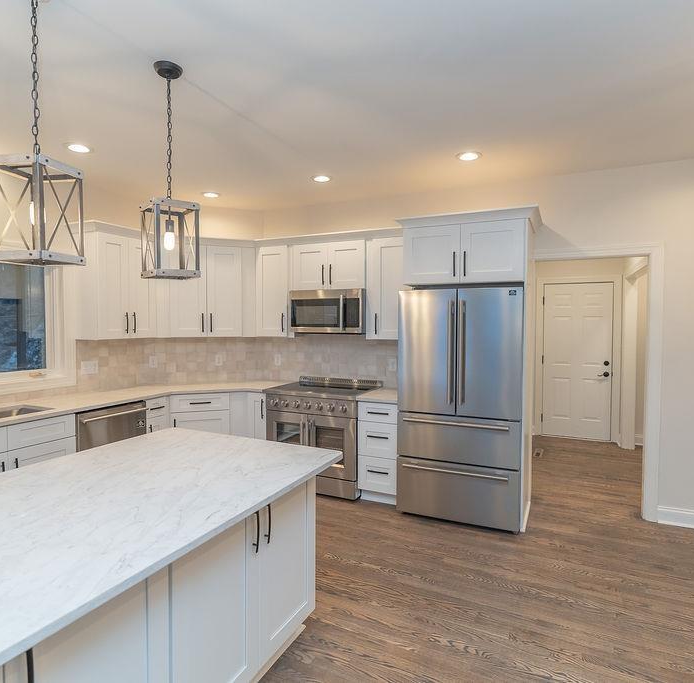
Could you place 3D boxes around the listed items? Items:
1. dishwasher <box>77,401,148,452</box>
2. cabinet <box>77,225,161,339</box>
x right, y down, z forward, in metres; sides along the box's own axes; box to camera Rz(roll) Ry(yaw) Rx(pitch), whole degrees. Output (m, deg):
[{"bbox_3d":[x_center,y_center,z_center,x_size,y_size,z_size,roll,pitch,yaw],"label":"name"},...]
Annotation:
[{"bbox_3d":[-2.091,0.937,3.699,0.649,0.866,0.614,1,2,25],"label":"dishwasher"},{"bbox_3d":[-2.093,-0.515,4.145,0.342,0.976,0.639,1,2,25],"label":"cabinet"}]

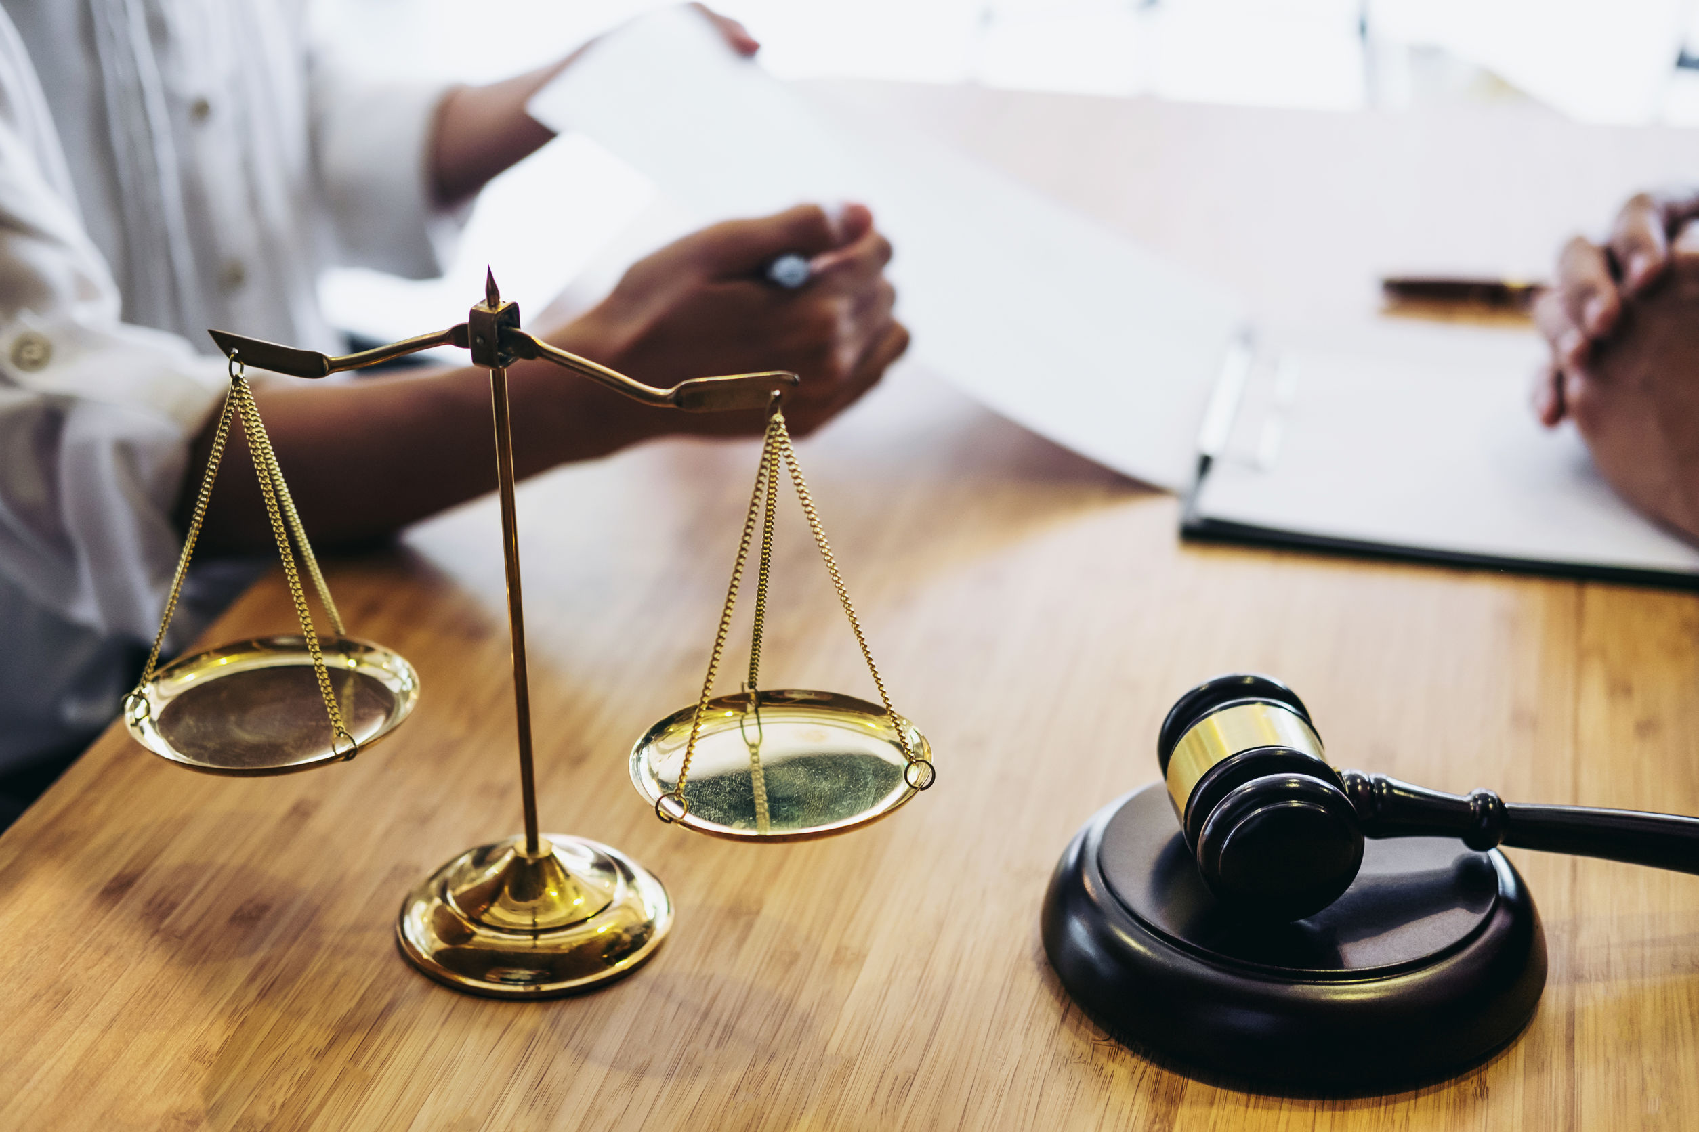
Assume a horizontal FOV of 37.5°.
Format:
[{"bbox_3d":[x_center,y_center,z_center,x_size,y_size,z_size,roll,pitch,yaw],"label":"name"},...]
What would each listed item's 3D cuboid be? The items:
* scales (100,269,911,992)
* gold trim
[{"bbox_3d":[-0.077,0.012,0.584,0.200,0.169,0.071,6,26,13],"label":"scales"},{"bbox_3d":[0.094,0.053,0.580,0.038,0.038,0.020,-2,25,-3],"label":"gold trim"}]

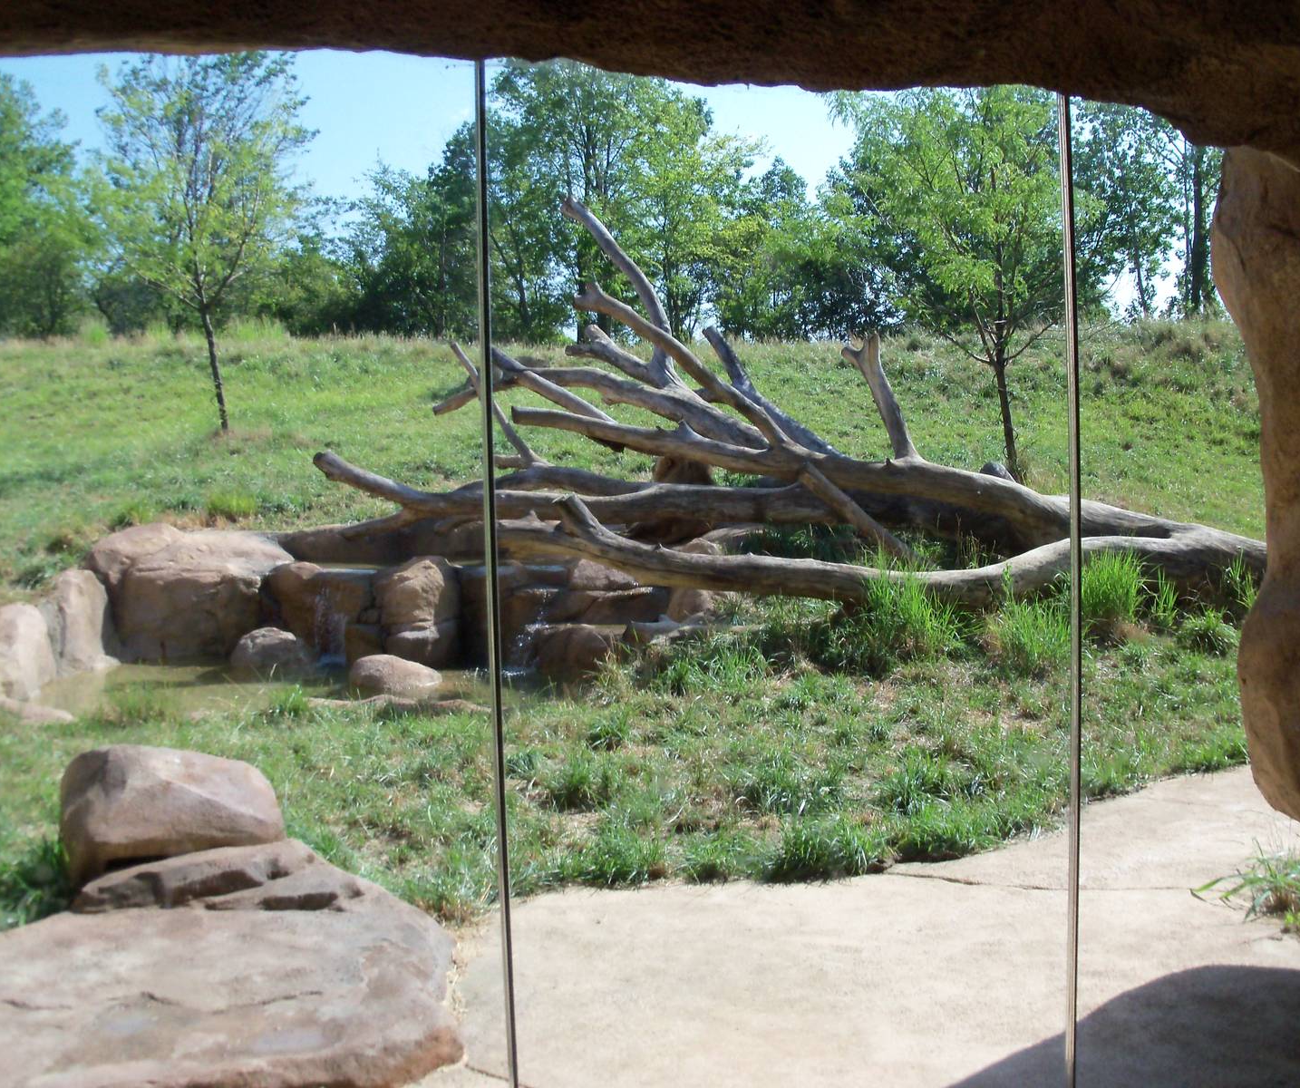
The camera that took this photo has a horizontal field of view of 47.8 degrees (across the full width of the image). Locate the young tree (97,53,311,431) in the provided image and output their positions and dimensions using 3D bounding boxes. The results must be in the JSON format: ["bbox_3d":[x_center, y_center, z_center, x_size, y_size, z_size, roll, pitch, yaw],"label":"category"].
[{"bbox_3d":[-6.035,-4.230,19.800,3.000,5.500,2.900,-1,5,0],"label":"young tree"}]

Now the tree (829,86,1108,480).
[{"bbox_3d":[3.763,-3.362,17.300,3.200,5.200,3.100,-1,5,0],"label":"tree"}]

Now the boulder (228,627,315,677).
[{"bbox_3d":[-2.461,0.705,9.550,0.540,0.330,0.450,-1,5,0],"label":"boulder"}]

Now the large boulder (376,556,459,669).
[{"bbox_3d":[-1.572,0.457,9.950,0.560,0.700,0.520,-1,5,0],"label":"large boulder"}]

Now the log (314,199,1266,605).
[{"bbox_3d":[1.120,-1.021,10.700,7.100,2.750,2.900,-1,5,0],"label":"log"}]

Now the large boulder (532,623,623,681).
[{"bbox_3d":[-0.451,0.686,9.200,0.550,0.360,0.450,-1,5,0],"label":"large boulder"}]

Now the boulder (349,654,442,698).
[{"bbox_3d":[-1.527,0.792,8.800,0.540,0.260,0.420,-1,5,0],"label":"boulder"}]

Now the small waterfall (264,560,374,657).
[{"bbox_3d":[-2.320,0.458,10.300,0.740,0.630,0.550,-1,5,0],"label":"small waterfall"}]

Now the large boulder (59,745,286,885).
[{"bbox_3d":[-1.612,0.908,4.950,0.730,0.420,0.500,-1,5,0],"label":"large boulder"}]

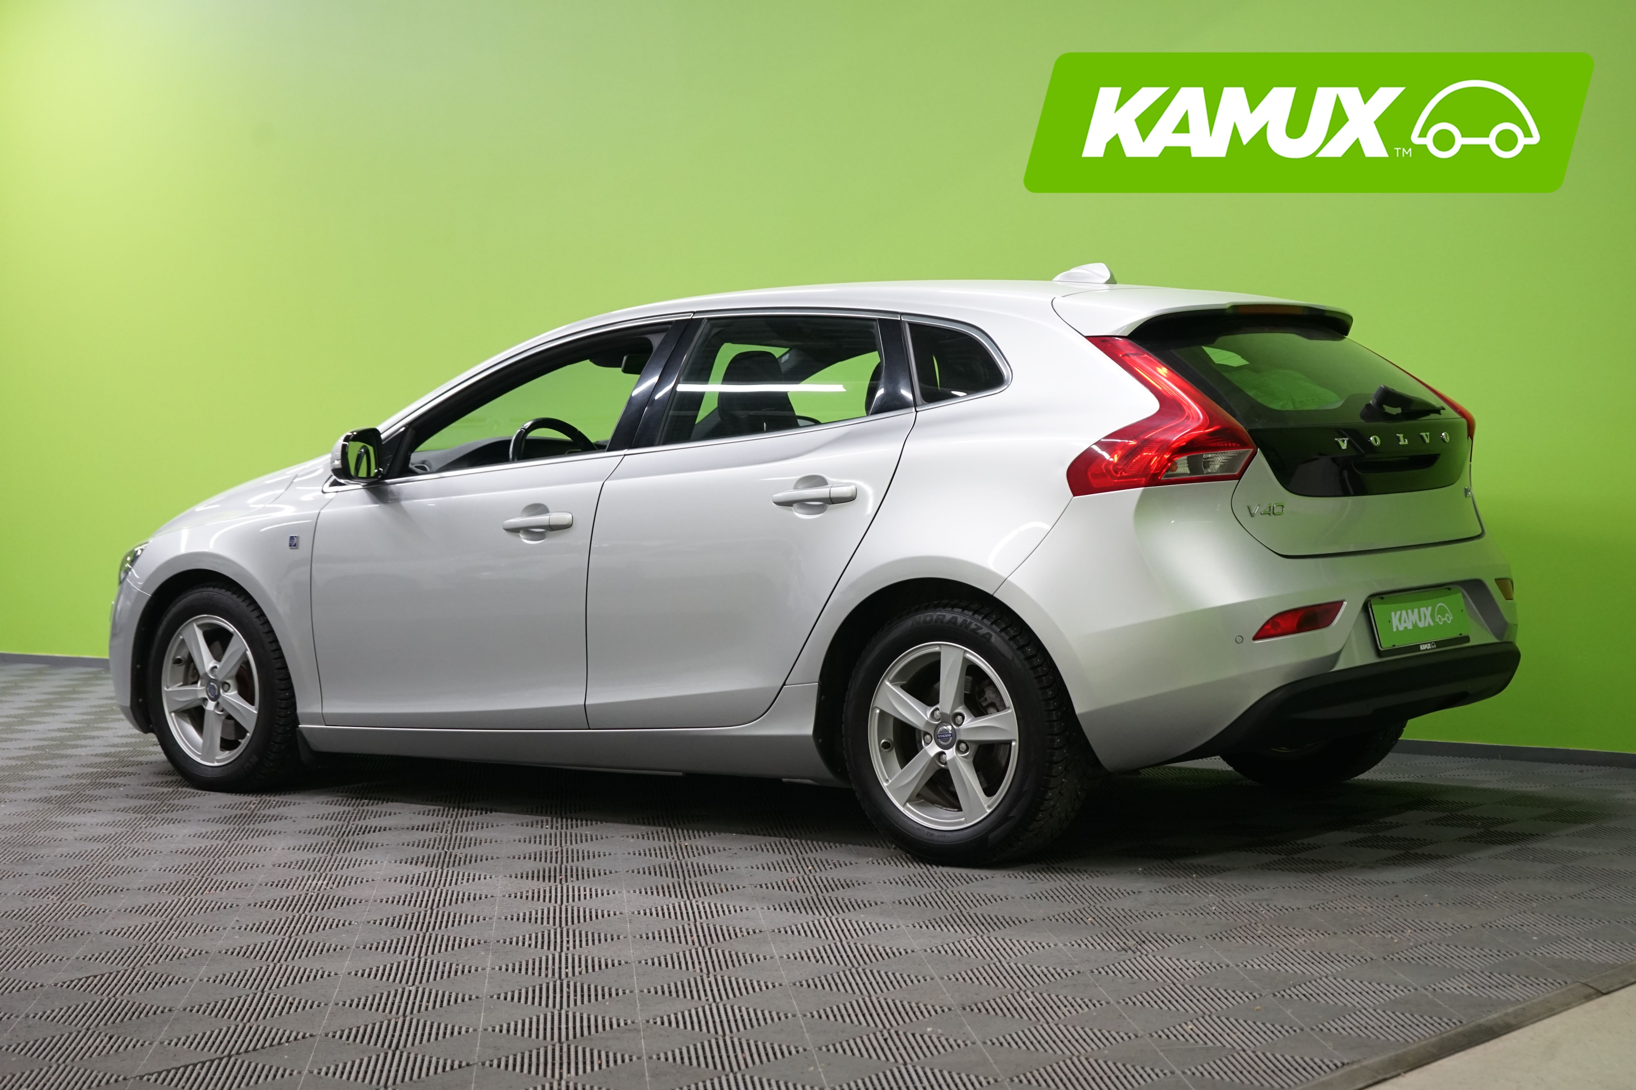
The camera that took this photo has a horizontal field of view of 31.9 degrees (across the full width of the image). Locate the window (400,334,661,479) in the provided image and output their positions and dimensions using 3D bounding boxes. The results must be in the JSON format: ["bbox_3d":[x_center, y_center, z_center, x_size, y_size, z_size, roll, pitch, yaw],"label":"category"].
[{"bbox_3d":[-0.761,-0.362,7.529,0.839,0.378,0.060,1,-19,41],"label":"window"}]

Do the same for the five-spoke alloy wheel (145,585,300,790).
[{"bbox_3d":[-1.697,0.411,8.330,0.630,0.630,0.215,1,3,40],"label":"five-spoke alloy wheel"}]

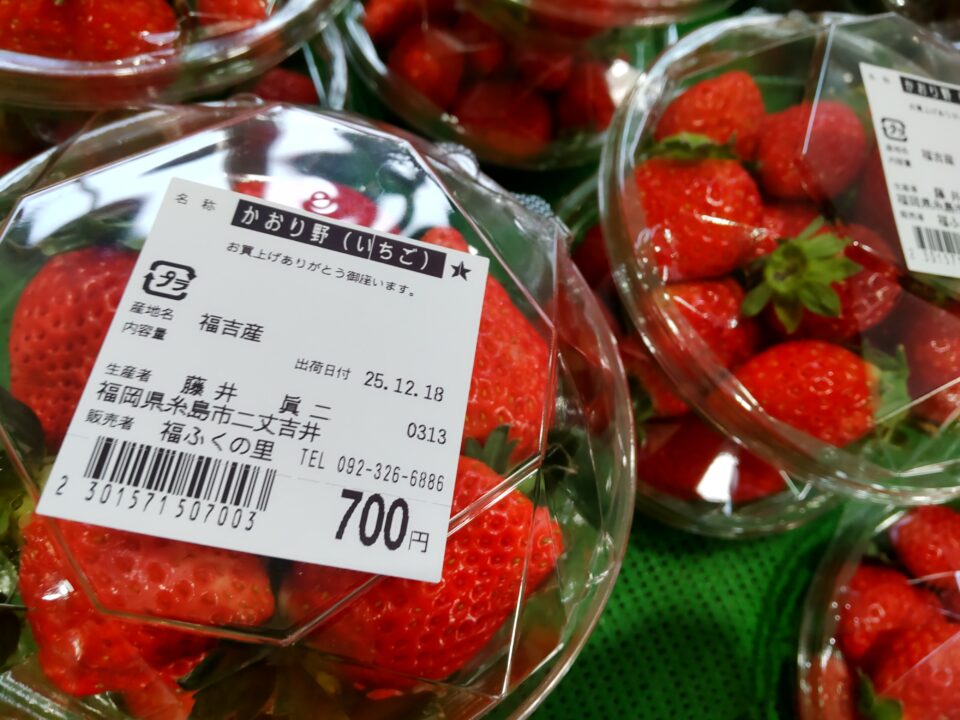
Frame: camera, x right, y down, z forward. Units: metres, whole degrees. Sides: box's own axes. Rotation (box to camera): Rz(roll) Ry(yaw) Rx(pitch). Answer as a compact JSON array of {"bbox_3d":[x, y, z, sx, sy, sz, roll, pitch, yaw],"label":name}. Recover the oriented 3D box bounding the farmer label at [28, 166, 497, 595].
[{"bbox_3d":[-0.028,0.001,0.104,0.055,0.001,0.056,12,66,-9],"label":"farmer label"}]

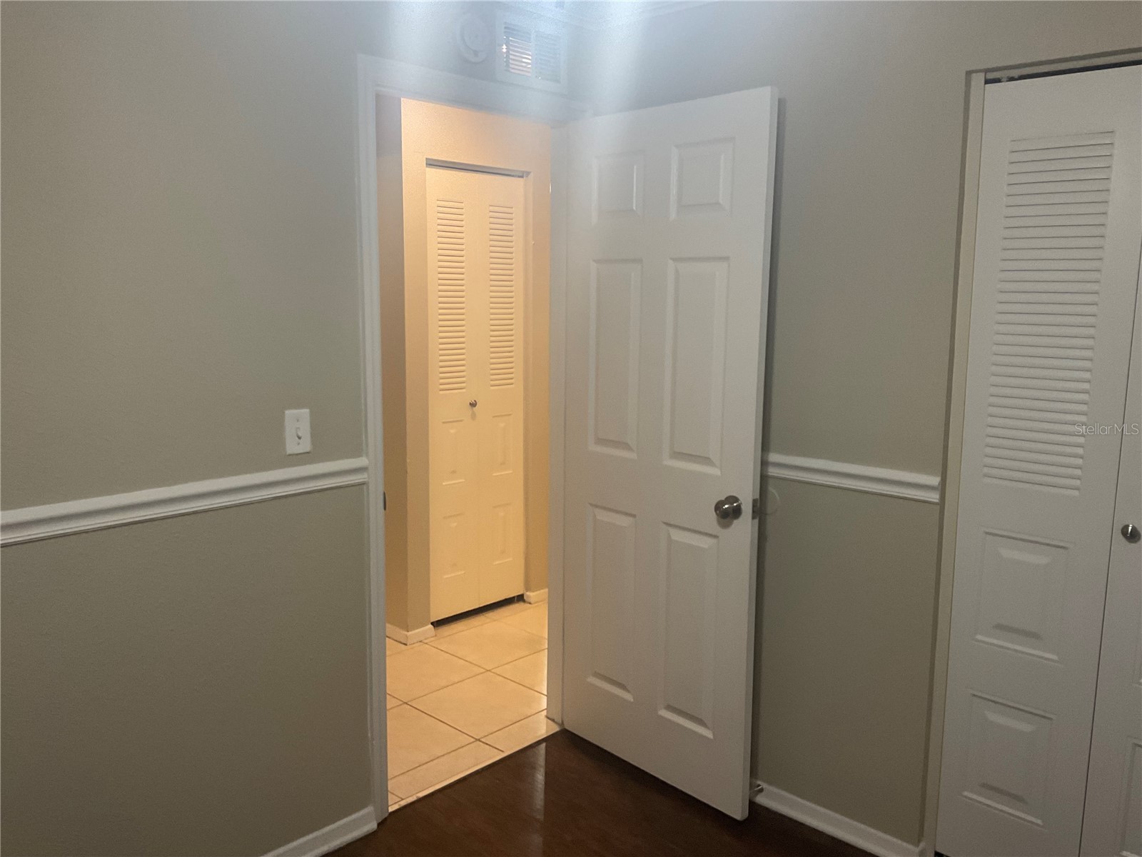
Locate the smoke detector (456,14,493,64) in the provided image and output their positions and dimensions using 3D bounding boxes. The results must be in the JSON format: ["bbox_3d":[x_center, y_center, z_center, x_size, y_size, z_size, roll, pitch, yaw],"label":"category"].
[{"bbox_3d":[-0.270,-1.108,2.712,0.042,0.136,0.136,9,12,43],"label":"smoke detector"}]

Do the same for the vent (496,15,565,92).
[{"bbox_3d":[-0.117,-1.131,2.891,0.020,0.200,0.297,9,12,43],"label":"vent"}]

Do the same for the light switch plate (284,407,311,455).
[{"bbox_3d":[-0.698,0.010,2.453,0.015,0.114,0.070,9,12,43],"label":"light switch plate"}]

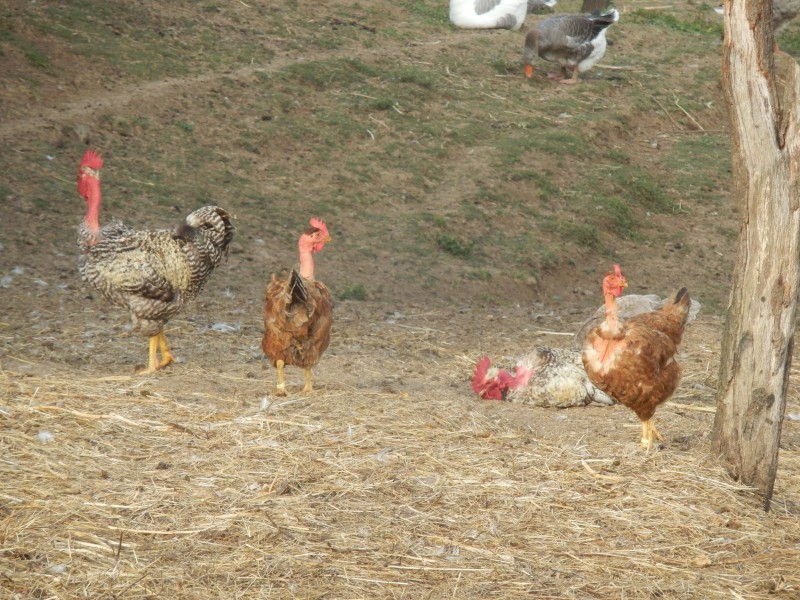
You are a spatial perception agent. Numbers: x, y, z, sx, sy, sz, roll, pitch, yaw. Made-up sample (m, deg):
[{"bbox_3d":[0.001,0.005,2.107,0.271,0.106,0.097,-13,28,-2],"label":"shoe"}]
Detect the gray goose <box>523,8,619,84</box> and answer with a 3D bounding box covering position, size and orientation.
[{"bbox_3d":[0.967,-1.438,35.000,0.550,0.420,0.260,-1,5,-9],"label":"gray goose"}]

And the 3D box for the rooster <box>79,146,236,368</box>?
[{"bbox_3d":[-0.646,-0.102,16.300,0.430,0.585,0.220,2,5,24],"label":"rooster"}]

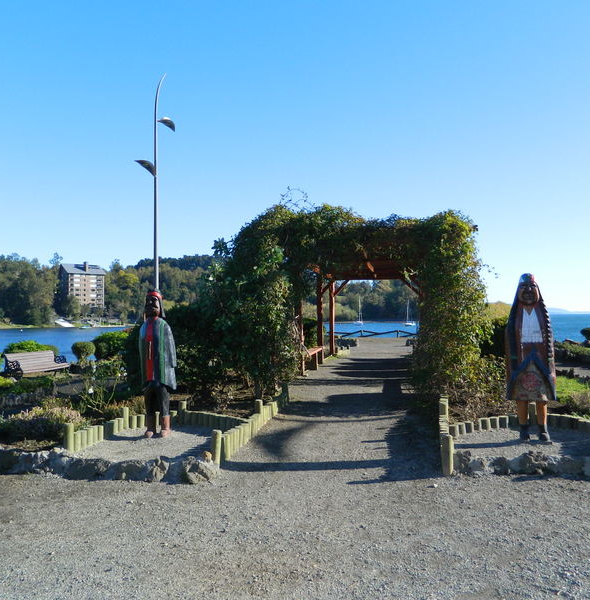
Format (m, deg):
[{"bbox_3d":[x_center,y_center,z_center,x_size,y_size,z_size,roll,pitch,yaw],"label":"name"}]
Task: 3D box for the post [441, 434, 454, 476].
[{"bbox_3d":[1.465,1.468,5.516,0.105,0.390,0.105,0,-1,0],"label":"post"}]

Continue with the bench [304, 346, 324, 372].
[{"bbox_3d":[0.500,1.713,16.864,0.420,0.500,3.200,0,-1,10],"label":"bench"}]

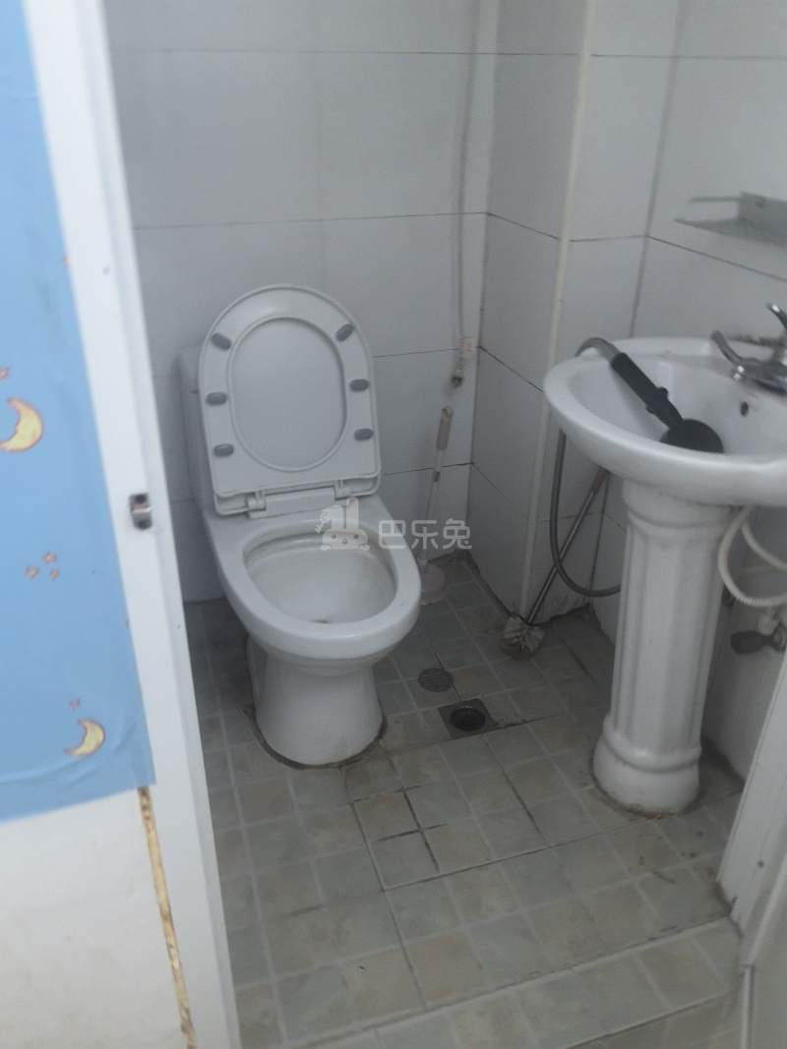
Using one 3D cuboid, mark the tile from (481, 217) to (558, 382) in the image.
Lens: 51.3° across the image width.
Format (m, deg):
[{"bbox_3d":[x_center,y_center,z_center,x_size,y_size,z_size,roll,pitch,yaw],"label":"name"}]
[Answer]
[{"bbox_3d":[0.269,-0.486,1.769,0.010,0.303,0.324,-9,31,-17],"label":"tile"}]

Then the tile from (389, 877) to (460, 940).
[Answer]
[{"bbox_3d":[0.047,0.615,1.302,0.096,0.010,0.096,-8,29,-16],"label":"tile"}]

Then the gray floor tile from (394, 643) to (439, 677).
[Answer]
[{"bbox_3d":[0.059,0.310,1.842,0.095,0.010,0.095,-8,30,-15],"label":"gray floor tile"}]

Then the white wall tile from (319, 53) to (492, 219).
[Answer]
[{"bbox_3d":[0.028,-0.810,1.718,0.374,0.307,0.010,-8,30,-15],"label":"white wall tile"}]

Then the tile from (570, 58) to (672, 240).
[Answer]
[{"bbox_3d":[0.414,-0.690,1.516,0.163,0.301,0.010,-9,31,-16],"label":"tile"}]

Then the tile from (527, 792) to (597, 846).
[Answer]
[{"bbox_3d":[0.299,0.528,1.459,0.095,0.010,0.095,-8,30,-15],"label":"tile"}]

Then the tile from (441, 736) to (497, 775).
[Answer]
[{"bbox_3d":[0.146,0.453,1.596,0.093,0.010,0.093,-8,31,-15],"label":"tile"}]

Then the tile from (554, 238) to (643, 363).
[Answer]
[{"bbox_3d":[0.408,-0.421,1.656,0.176,0.303,0.010,-9,31,-17],"label":"tile"}]

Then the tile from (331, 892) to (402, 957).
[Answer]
[{"bbox_3d":[-0.048,0.628,1.275,0.096,0.010,0.096,-8,29,-16],"label":"tile"}]

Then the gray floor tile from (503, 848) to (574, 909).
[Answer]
[{"bbox_3d":[0.238,0.591,1.361,0.092,0.010,0.092,-8,29,-15],"label":"gray floor tile"}]

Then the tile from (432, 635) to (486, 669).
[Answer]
[{"bbox_3d":[0.151,0.299,1.880,0.093,0.010,0.093,-8,30,-15],"label":"tile"}]

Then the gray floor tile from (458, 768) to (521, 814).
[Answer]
[{"bbox_3d":[0.178,0.502,1.529,0.092,0.010,0.092,-8,29,-15],"label":"gray floor tile"}]

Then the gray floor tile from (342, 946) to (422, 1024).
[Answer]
[{"bbox_3d":[-0.019,0.677,1.203,0.093,0.010,0.093,-8,31,-15],"label":"gray floor tile"}]

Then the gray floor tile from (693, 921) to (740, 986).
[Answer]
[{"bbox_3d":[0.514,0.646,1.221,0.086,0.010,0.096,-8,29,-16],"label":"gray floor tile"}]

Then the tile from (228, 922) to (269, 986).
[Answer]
[{"bbox_3d":[-0.236,0.653,1.220,0.095,0.010,0.095,-8,30,-15],"label":"tile"}]

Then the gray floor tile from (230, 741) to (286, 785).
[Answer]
[{"bbox_3d":[-0.261,0.462,1.575,0.093,0.010,0.093,-8,31,-15],"label":"gray floor tile"}]

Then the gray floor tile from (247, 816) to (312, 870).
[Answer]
[{"bbox_3d":[-0.202,0.556,1.424,0.092,0.010,0.092,-8,29,-15],"label":"gray floor tile"}]

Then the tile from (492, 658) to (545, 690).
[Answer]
[{"bbox_3d":[0.278,0.334,1.816,0.093,0.010,0.093,-8,30,-15],"label":"tile"}]

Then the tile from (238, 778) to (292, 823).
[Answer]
[{"bbox_3d":[-0.235,0.511,1.509,0.092,0.010,0.092,-8,29,-15],"label":"tile"}]

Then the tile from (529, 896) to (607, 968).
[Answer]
[{"bbox_3d":[0.268,0.634,1.272,0.096,0.010,0.096,-8,29,-16],"label":"tile"}]

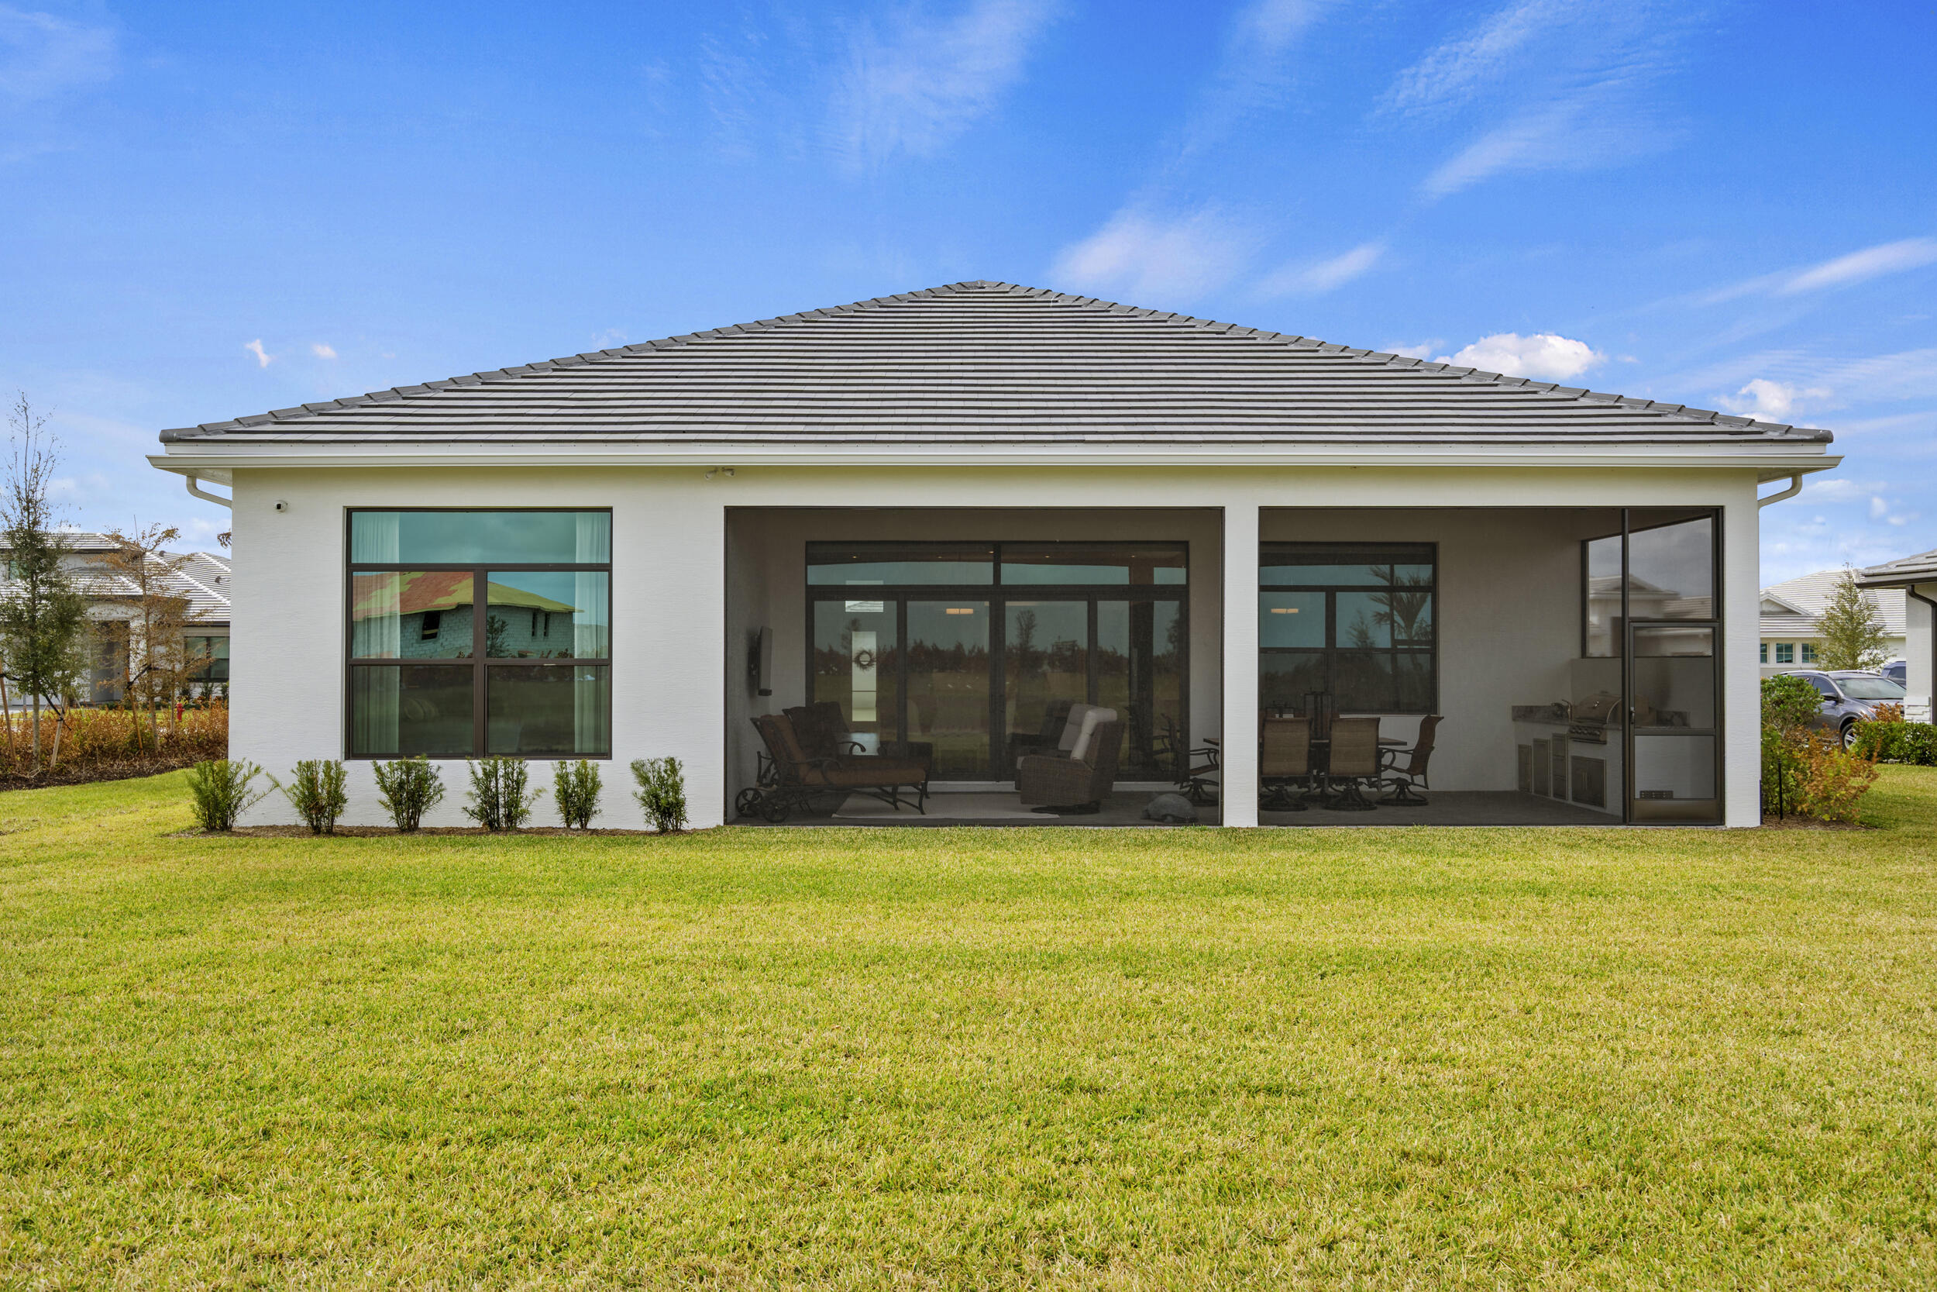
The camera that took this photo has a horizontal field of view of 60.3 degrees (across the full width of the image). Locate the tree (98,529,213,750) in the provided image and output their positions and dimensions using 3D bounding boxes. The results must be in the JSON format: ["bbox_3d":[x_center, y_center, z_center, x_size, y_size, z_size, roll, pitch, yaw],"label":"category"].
[{"bbox_3d":[-14.561,-0.149,29.800,2.100,4.100,2.000,0,-1,0],"label":"tree"}]

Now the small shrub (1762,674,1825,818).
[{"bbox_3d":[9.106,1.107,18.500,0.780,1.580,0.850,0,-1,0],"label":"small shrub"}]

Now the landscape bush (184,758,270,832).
[{"bbox_3d":[-7.358,1.478,16.550,0.840,0.720,0.750,0,-1,0],"label":"landscape bush"}]

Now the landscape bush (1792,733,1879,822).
[{"bbox_3d":[9.298,1.412,17.900,0.980,0.950,0.920,0,-1,0],"label":"landscape bush"}]

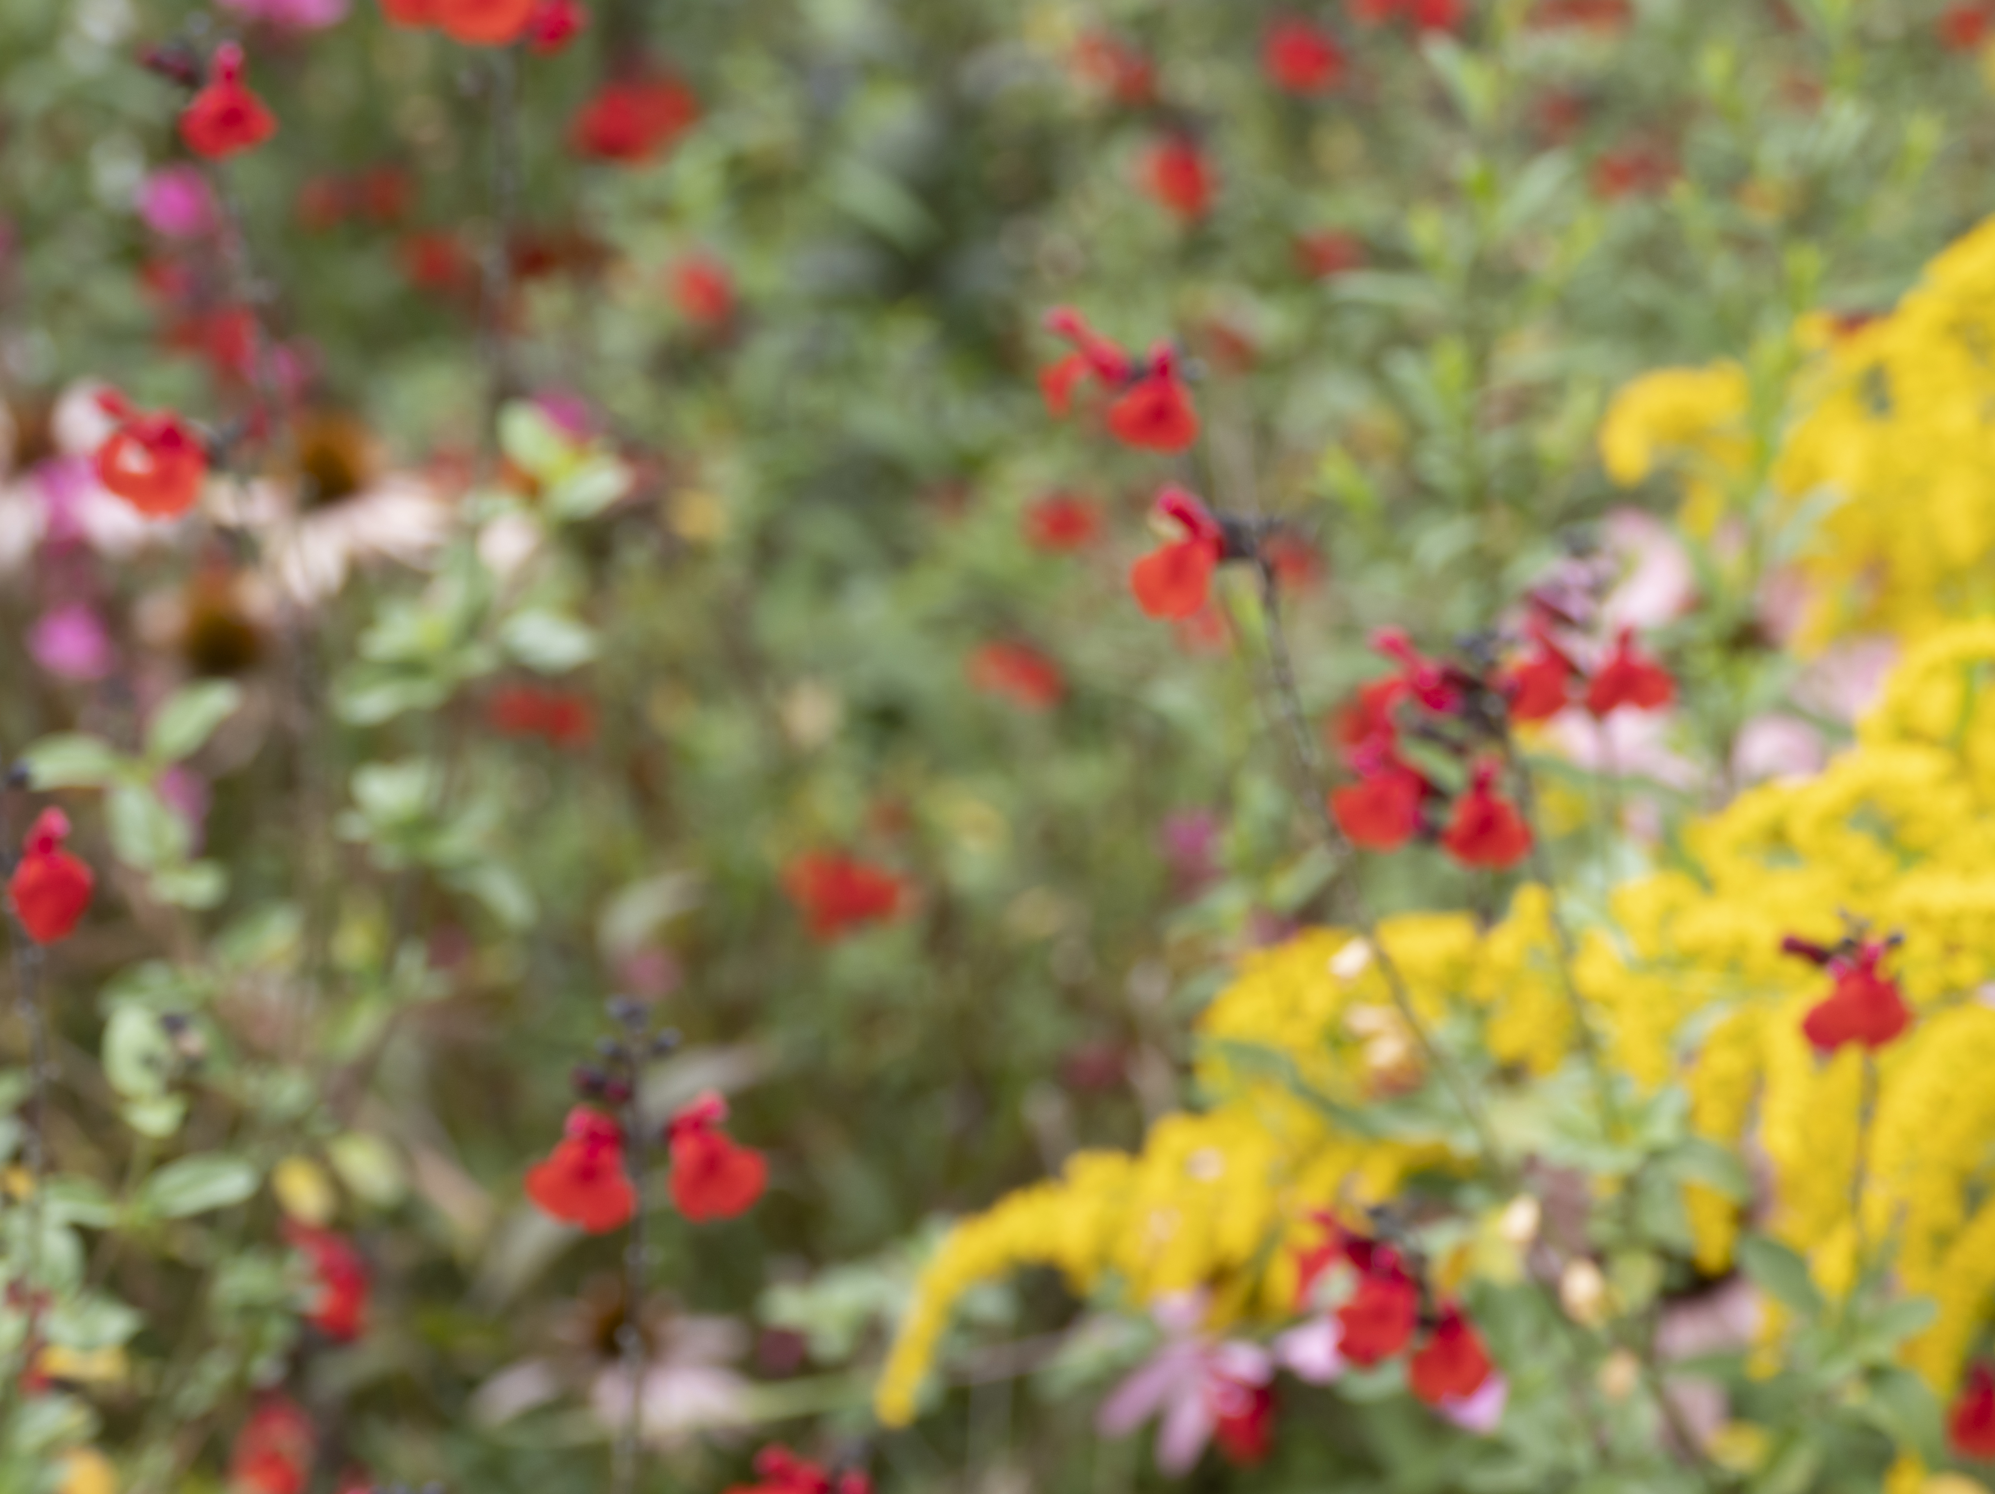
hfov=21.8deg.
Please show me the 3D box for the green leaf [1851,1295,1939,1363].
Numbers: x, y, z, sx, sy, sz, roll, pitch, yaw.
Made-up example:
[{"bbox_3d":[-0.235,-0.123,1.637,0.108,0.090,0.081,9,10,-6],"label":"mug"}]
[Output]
[{"bbox_3d":[0.206,0.133,1.190,0.024,0.005,0.012,-19,42,-12],"label":"green leaf"}]

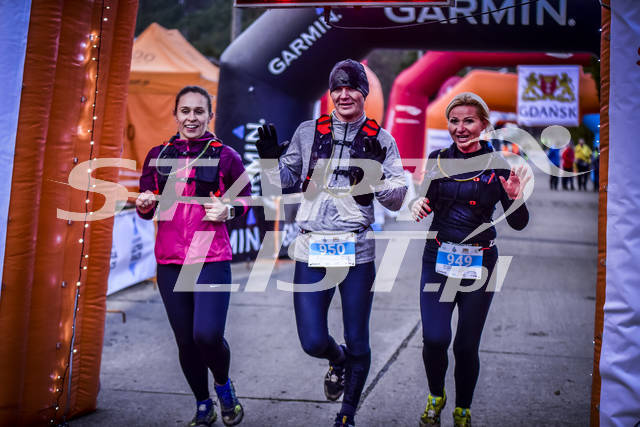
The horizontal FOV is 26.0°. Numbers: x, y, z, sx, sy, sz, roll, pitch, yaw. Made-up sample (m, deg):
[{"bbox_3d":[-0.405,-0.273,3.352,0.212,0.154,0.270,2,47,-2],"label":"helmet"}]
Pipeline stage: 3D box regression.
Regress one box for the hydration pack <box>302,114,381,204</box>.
[{"bbox_3d":[0.100,-0.253,6.500,0.360,0.430,0.270,0,3,3],"label":"hydration pack"}]

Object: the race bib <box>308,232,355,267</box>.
[{"bbox_3d":[0.058,0.168,6.400,0.218,0.158,0.015,0,1,3],"label":"race bib"}]

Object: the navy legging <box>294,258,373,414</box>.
[{"bbox_3d":[0.062,0.530,6.560,0.380,0.820,0.480,0,3,3],"label":"navy legging"}]

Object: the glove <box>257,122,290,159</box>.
[{"bbox_3d":[-0.216,-0.333,6.360,0.145,0.175,0.070,0,3,-3],"label":"glove"}]

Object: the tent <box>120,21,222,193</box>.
[{"bbox_3d":[-2.750,-1.310,21.500,2.800,3.300,3.100,0,3,8],"label":"tent"}]

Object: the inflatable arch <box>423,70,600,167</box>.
[{"bbox_3d":[6.600,-2.700,45.000,6.800,3.950,1.300,0,3,5],"label":"inflatable arch"}]

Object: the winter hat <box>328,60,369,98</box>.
[{"bbox_3d":[0.135,-0.620,6.400,0.178,0.185,0.220,1,2,17],"label":"winter hat"}]

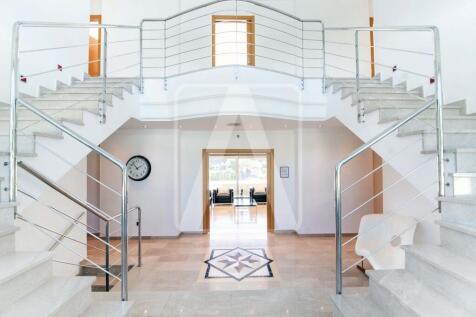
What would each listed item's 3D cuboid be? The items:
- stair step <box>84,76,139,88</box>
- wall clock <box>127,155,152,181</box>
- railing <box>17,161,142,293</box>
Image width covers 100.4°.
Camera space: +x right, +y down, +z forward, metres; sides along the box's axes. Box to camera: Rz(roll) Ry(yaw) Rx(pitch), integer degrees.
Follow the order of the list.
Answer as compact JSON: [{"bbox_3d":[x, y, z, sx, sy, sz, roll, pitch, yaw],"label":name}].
[{"bbox_3d":[-2.303,-1.364,3.754,1.040,0.180,0.300,0,-1,-1],"label":"stair step"},{"bbox_3d":[-2.238,0.229,4.481,0.580,0.580,0.060,0,-1,-1],"label":"wall clock"},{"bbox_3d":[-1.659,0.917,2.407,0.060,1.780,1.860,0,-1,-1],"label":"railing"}]

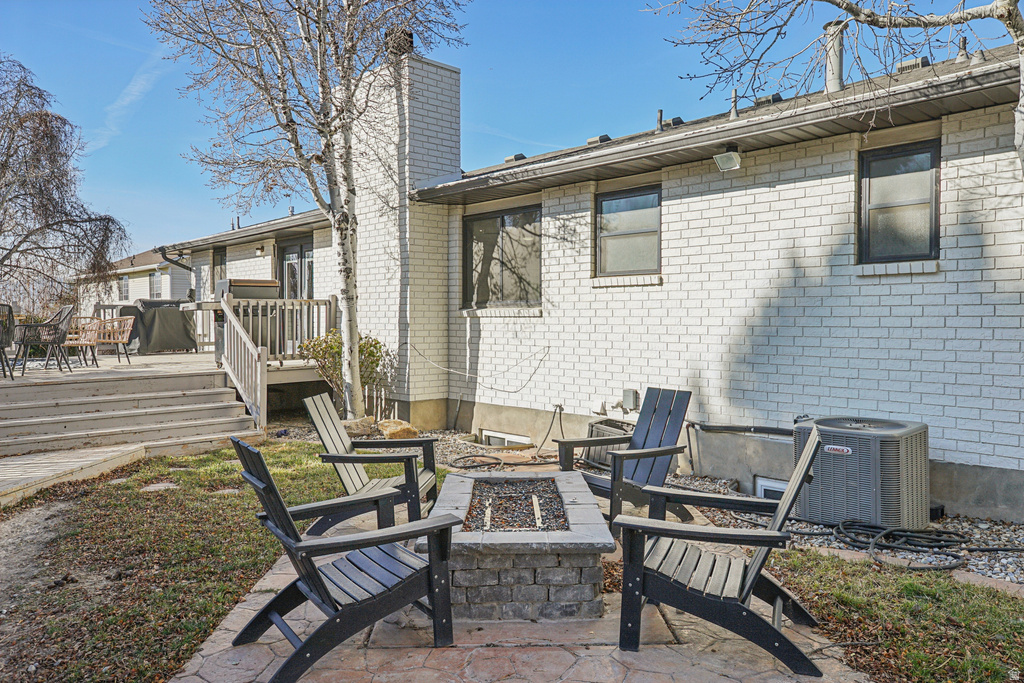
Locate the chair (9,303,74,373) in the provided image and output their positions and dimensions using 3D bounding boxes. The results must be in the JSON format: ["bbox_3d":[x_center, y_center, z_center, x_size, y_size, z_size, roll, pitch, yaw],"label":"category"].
[{"bbox_3d":[-6.304,-0.021,9.550,0.580,0.890,0.620,2,2,44],"label":"chair"}]

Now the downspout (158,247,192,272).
[{"bbox_3d":[-7.084,-1.731,15.006,0.620,0.520,0.120,-2,3,-45],"label":"downspout"}]

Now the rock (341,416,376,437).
[{"bbox_3d":[-1.886,1.028,8.600,0.470,0.230,0.330,0,2,-12],"label":"rock"}]

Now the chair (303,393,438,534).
[{"bbox_3d":[-0.994,0.850,5.042,0.840,0.935,0.720,0,2,5],"label":"chair"}]

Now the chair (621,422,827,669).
[{"bbox_3d":[0.988,0.896,3.331,0.880,0.960,0.750,1,1,21],"label":"chair"}]

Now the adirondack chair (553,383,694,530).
[{"bbox_3d":[0.838,0.825,5.086,0.840,0.935,0.720,-1,2,-32],"label":"adirondack chair"}]

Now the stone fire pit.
[{"bbox_3d":[0.018,1.114,4.120,0.930,0.373,1.540,0,2,0],"label":"stone fire pit"}]

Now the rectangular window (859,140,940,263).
[{"bbox_3d":[3.096,-1.082,5.675,0.100,0.913,0.620,-1,2,-44],"label":"rectangular window"}]

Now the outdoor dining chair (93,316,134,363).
[{"bbox_3d":[-6.520,-0.010,11.550,0.580,0.770,0.600,2,2,44],"label":"outdoor dining chair"}]

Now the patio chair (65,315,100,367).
[{"bbox_3d":[-6.598,0.009,10.750,0.580,0.770,0.600,2,2,44],"label":"patio chair"}]

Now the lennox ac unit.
[{"bbox_3d":[2.439,0.869,4.977,0.700,0.635,0.690,-2,3,-45],"label":"lennox ac unit"}]

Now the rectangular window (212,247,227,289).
[{"bbox_3d":[-6.171,-1.452,15.160,0.100,0.904,0.900,-1,2,-44],"label":"rectangular window"}]

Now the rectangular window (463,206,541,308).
[{"bbox_3d":[-0.113,-1.021,8.963,0.100,1.226,1.520,-1,2,-44],"label":"rectangular window"}]

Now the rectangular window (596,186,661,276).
[{"bbox_3d":[1.178,-1.101,7.208,0.090,0.870,0.810,-2,3,-45],"label":"rectangular window"}]

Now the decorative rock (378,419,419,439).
[{"bbox_3d":[-1.337,1.037,8.380,0.470,0.250,0.360,0,2,-9],"label":"decorative rock"}]

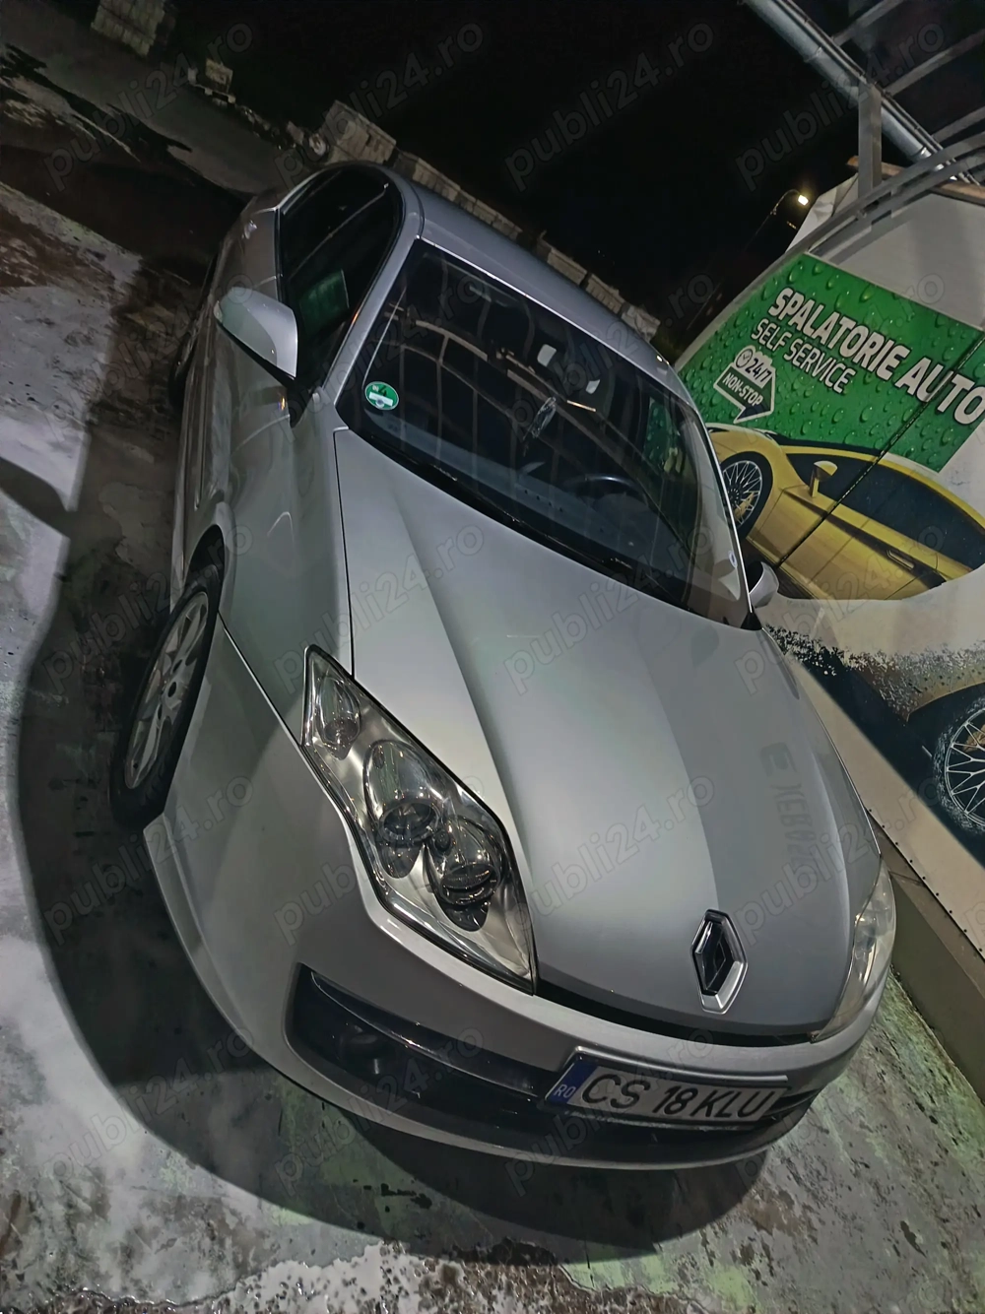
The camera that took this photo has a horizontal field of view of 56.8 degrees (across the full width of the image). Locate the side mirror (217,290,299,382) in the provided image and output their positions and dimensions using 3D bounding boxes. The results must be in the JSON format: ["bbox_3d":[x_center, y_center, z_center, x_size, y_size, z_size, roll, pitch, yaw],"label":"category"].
[{"bbox_3d":[-0.582,-0.817,2.277,0.230,0.170,0.170,21,26,-29],"label":"side mirror"}]

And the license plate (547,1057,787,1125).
[{"bbox_3d":[0.321,0.767,1.609,0.520,0.112,0.025,21,23,-29],"label":"license plate"}]

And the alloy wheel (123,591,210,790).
[{"bbox_3d":[-0.666,0.093,2.070,0.190,0.460,0.460,21,26,-29],"label":"alloy wheel"}]

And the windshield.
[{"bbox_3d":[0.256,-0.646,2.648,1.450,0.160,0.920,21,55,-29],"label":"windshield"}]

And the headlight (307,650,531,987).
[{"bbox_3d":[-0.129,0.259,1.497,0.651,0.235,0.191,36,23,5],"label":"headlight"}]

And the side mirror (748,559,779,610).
[{"bbox_3d":[0.924,-0.264,3.158,0.230,0.170,0.170,21,26,-29],"label":"side mirror"}]

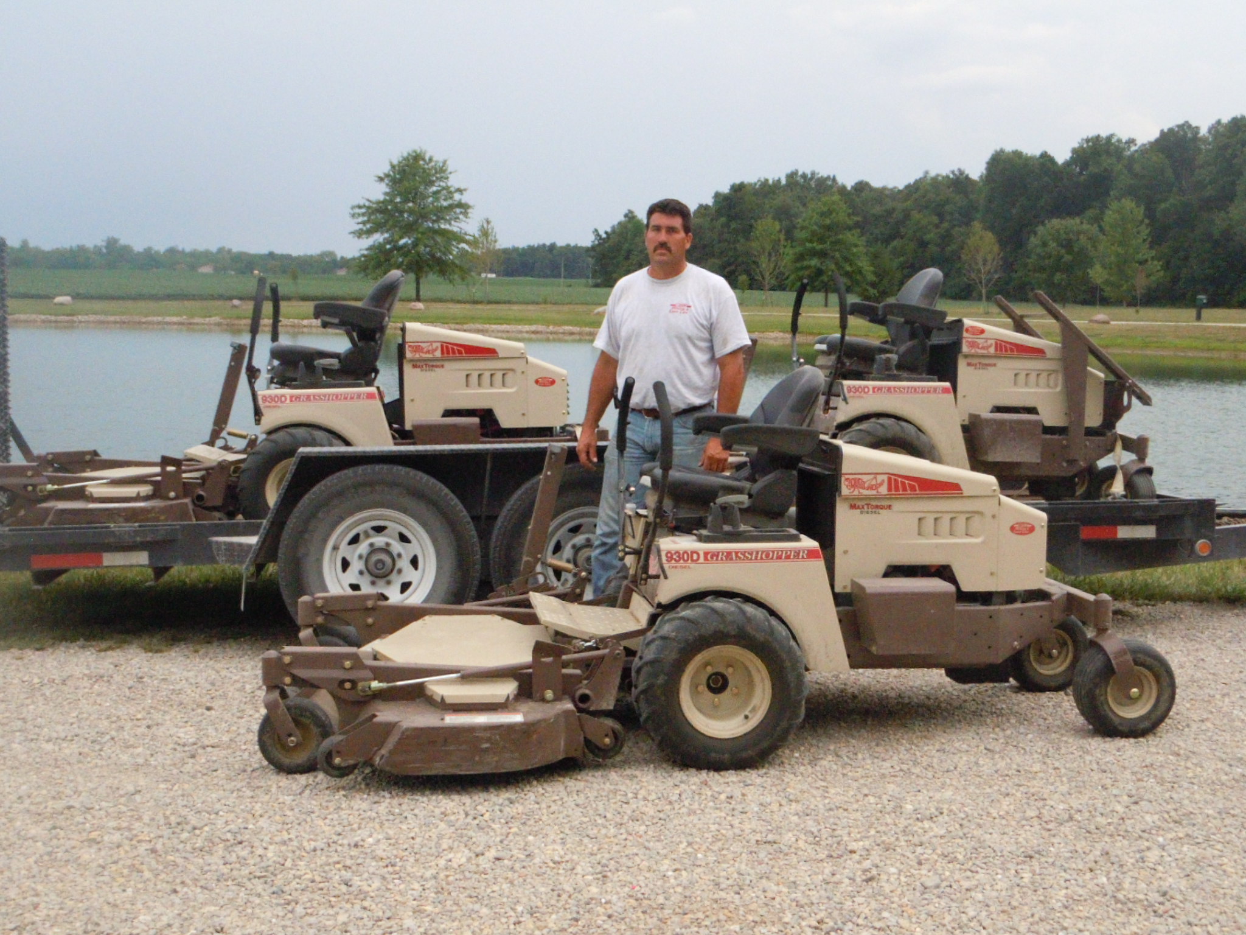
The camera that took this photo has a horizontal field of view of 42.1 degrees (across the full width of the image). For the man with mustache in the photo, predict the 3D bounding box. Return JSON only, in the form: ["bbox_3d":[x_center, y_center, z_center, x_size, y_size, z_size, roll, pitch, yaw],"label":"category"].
[{"bbox_3d":[0.166,-0.121,6.203,0.620,1.820,0.360,2,7,12],"label":"man with mustache"}]

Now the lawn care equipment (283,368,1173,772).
[{"bbox_3d":[0.324,0.260,5.572,3.020,1.220,1.450,-1,7,-9],"label":"lawn care equipment"}]

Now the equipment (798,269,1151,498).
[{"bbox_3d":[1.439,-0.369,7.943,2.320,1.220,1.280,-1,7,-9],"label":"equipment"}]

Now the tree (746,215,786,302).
[{"bbox_3d":[7.357,-10.600,83.000,2.100,4.400,2.100,0,7,0],"label":"tree"}]

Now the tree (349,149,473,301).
[{"bbox_3d":[-11.529,-13.142,88.000,6.700,8.300,6.700,0,7,0],"label":"tree"}]

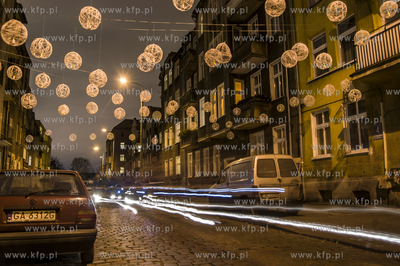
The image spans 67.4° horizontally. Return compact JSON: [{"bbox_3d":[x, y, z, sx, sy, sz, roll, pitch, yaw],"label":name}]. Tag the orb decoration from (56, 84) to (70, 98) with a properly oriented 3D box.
[{"bbox_3d":[-4.086,-1.246,8.965,0.399,0.411,0.399,-1,-9,0],"label":"orb decoration"}]

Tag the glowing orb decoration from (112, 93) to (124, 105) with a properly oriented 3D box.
[{"bbox_3d":[-3.260,-1.340,11.885,0.460,0.460,0.460,-1,-10,0],"label":"glowing orb decoration"}]

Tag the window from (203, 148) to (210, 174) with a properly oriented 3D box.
[{"bbox_3d":[0.572,2.346,24.215,0.200,2.184,1.200,3,-10,-22],"label":"window"}]

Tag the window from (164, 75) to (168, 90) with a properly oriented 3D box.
[{"bbox_3d":[-4.054,-6.144,36.491,0.150,2.000,1.300,2,-10,-21],"label":"window"}]

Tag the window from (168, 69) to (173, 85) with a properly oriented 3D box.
[{"bbox_3d":[-3.401,-6.579,35.595,0.150,2.034,1.310,5,-12,-23],"label":"window"}]

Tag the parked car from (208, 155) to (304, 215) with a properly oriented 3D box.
[{"bbox_3d":[1.657,1.827,10.542,1.720,1.800,4.110,2,-10,-19],"label":"parked car"}]

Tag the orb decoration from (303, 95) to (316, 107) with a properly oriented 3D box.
[{"bbox_3d":[3.905,-1.135,10.667,0.420,0.420,0.420,5,-12,-23],"label":"orb decoration"}]

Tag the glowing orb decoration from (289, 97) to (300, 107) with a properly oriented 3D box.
[{"bbox_3d":[3.945,-1.279,12.466,0.399,0.411,0.399,-1,-9,0],"label":"glowing orb decoration"}]

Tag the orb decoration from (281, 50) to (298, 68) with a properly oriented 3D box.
[{"bbox_3d":[2.183,-1.792,7.297,0.399,0.411,0.399,-1,-9,0],"label":"orb decoration"}]

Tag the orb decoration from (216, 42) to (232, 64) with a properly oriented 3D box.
[{"bbox_3d":[0.563,-1.828,6.871,0.383,0.429,0.383,-1,-9,0],"label":"orb decoration"}]

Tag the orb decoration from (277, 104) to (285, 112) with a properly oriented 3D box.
[{"bbox_3d":[3.962,-1.199,14.606,0.385,0.385,0.385,0,-9,0],"label":"orb decoration"}]

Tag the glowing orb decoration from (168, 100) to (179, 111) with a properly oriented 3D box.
[{"bbox_3d":[-1.029,-1.068,11.639,0.400,0.400,0.400,-1,-10,0],"label":"glowing orb decoration"}]

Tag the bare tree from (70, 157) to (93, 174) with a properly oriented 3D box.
[{"bbox_3d":[-37.563,11.987,95.000,7.200,9.507,7.200,3,-10,-20],"label":"bare tree"}]

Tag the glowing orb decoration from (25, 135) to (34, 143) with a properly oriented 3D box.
[{"bbox_3d":[-9.165,0.323,16.138,0.420,0.420,0.420,3,-10,-20],"label":"glowing orb decoration"}]

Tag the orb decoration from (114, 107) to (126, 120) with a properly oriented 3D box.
[{"bbox_3d":[-2.779,-0.678,10.424,0.400,0.400,0.400,3,-10,-22],"label":"orb decoration"}]

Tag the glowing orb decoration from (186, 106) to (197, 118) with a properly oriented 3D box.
[{"bbox_3d":[-0.320,-0.816,11.696,0.399,0.411,0.399,-1,-9,0],"label":"glowing orb decoration"}]

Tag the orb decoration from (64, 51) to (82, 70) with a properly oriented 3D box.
[{"bbox_3d":[-2.935,-1.668,6.954,0.420,0.420,0.420,3,-10,-20],"label":"orb decoration"}]

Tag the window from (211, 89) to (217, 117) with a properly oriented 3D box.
[{"bbox_3d":[1.049,-2.168,22.138,0.150,2.109,1.046,5,-12,-23],"label":"window"}]

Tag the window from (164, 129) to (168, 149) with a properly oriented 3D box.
[{"bbox_3d":[-4.093,0.739,36.297,0.200,2.100,1.350,3,-10,-20],"label":"window"}]

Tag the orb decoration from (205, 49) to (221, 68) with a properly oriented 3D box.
[{"bbox_3d":[0.276,-1.683,6.735,0.400,0.400,0.400,-1,-10,0],"label":"orb decoration"}]

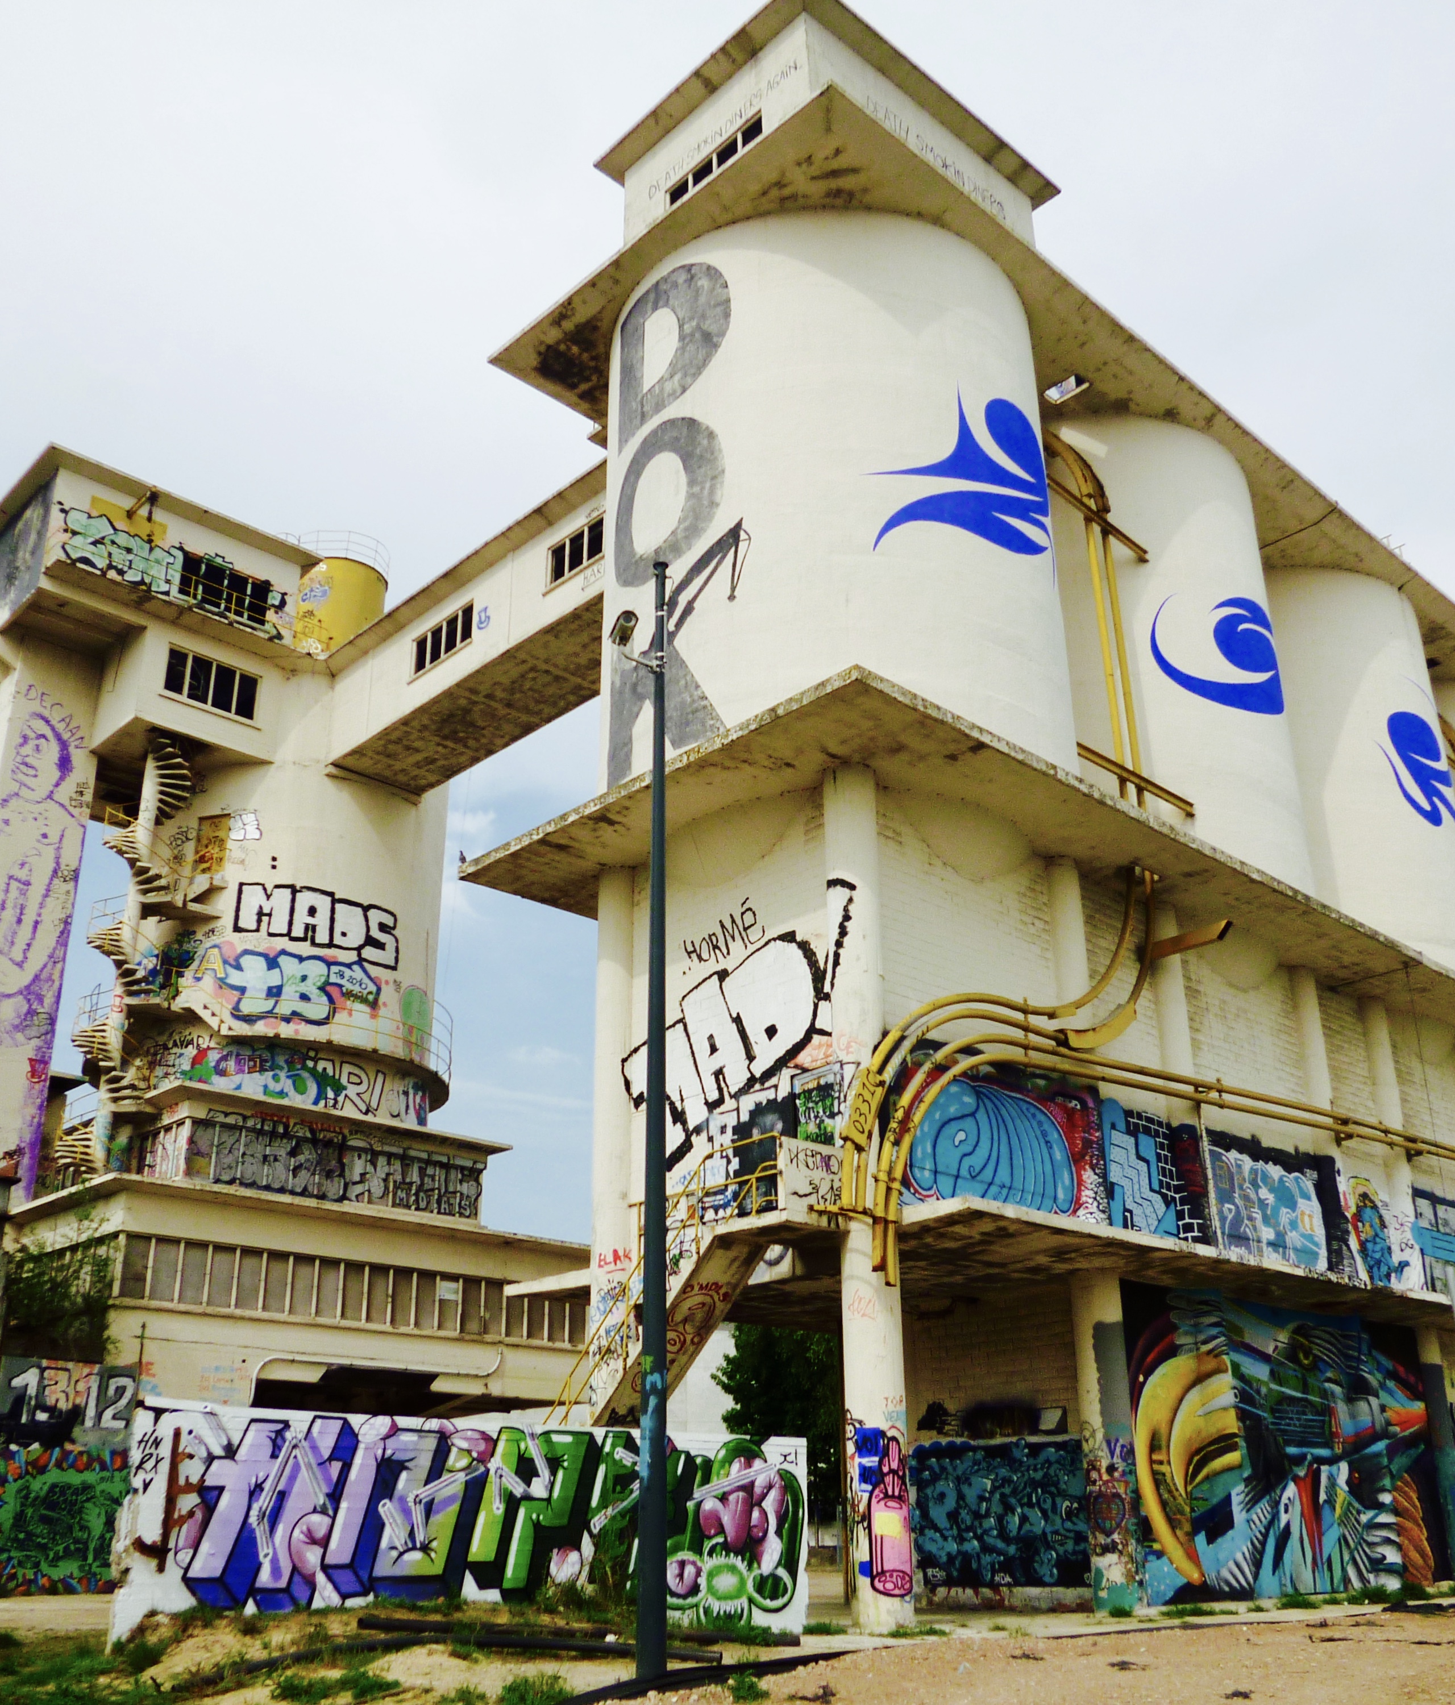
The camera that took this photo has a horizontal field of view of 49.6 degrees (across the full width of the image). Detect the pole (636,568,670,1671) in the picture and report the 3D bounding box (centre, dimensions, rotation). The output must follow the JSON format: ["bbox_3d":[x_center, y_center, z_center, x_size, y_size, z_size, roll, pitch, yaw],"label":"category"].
[{"bbox_3d":[-0.605,1.625,13.749,0.237,9.955,0.237,0,-23,0],"label":"pole"}]

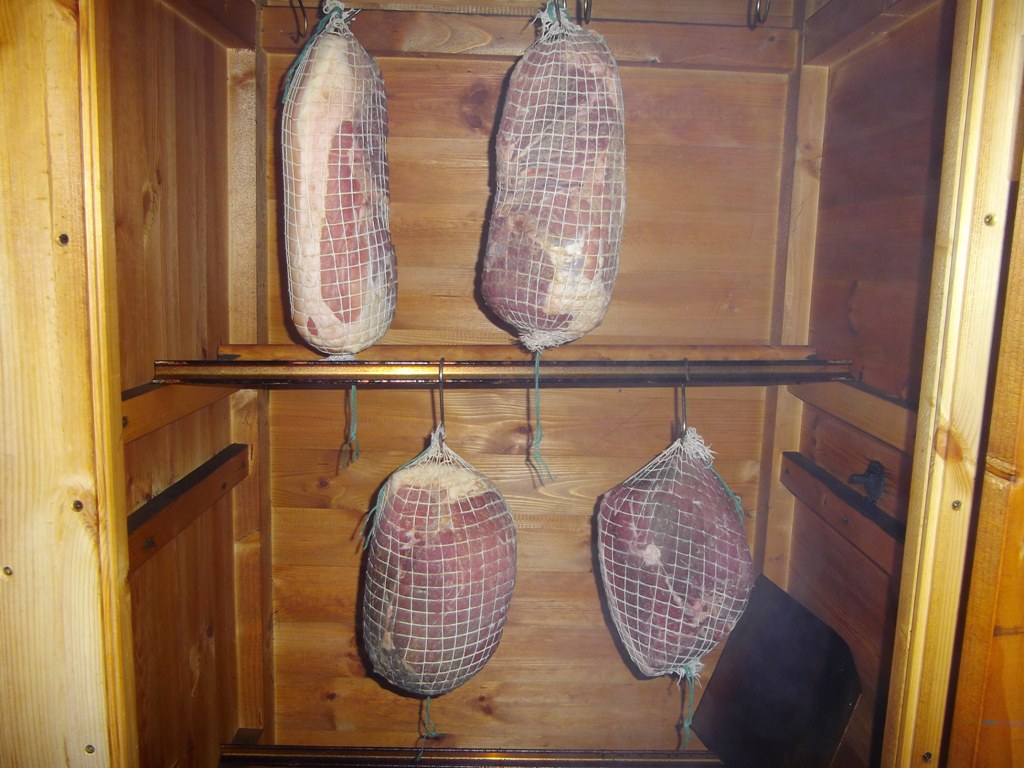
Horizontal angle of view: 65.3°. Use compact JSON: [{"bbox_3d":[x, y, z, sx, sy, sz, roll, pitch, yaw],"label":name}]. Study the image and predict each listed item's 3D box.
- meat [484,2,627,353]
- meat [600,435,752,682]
[{"bbox_3d":[0.042,-0.200,0.794,0.142,0.338,0.120,2,8,-1],"label":"meat"},{"bbox_3d":[0.179,0.188,0.878,0.171,0.282,0.125,2,8,-1],"label":"meat"}]

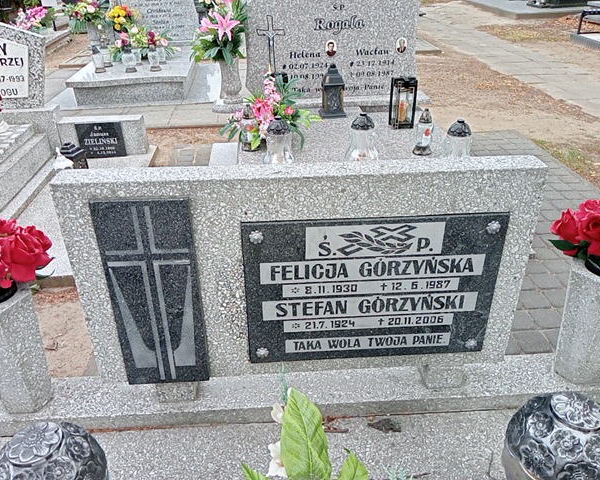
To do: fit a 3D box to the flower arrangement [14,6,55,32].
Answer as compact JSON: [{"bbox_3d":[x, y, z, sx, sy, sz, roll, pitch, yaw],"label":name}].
[{"bbox_3d":[-3.291,-2.734,6.431,0.450,0.340,0.340,-2,29,-3],"label":"flower arrangement"}]

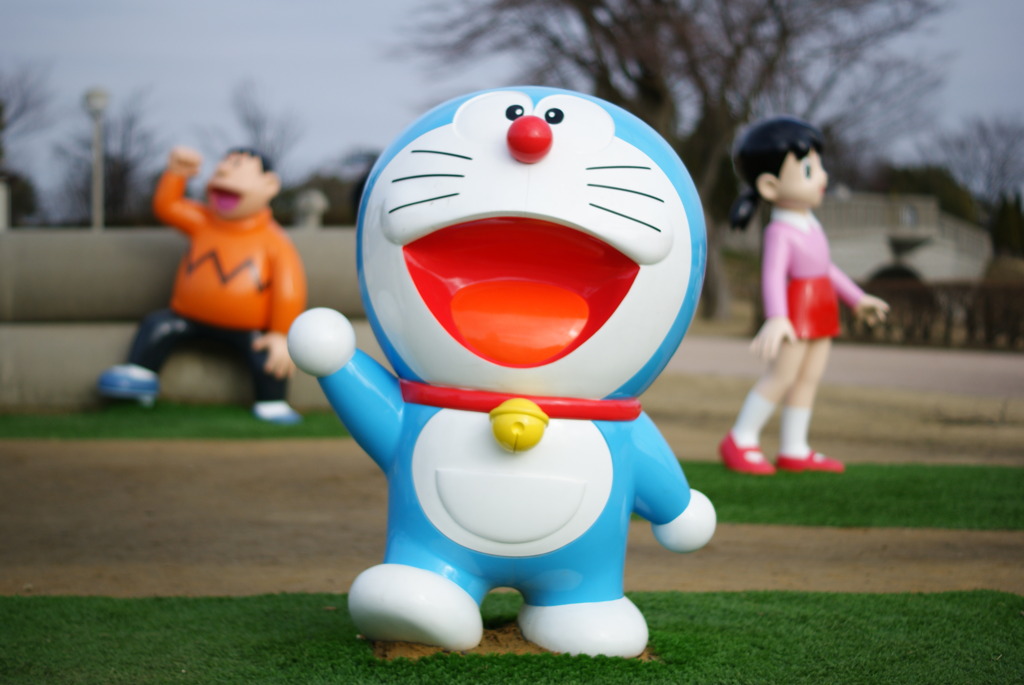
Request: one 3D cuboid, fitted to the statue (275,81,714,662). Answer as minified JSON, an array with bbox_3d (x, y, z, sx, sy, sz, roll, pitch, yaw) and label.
[{"bbox_3d":[-0.024,0.048,4.959,0.980,1.278,0.850,0,3,2],"label":"statue"}]

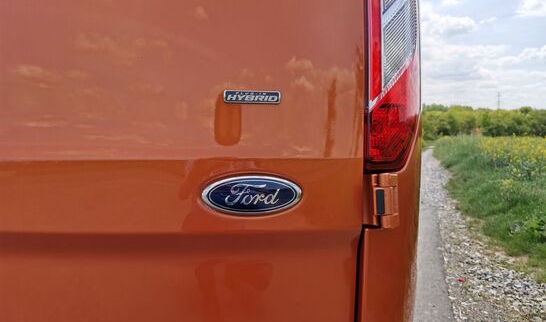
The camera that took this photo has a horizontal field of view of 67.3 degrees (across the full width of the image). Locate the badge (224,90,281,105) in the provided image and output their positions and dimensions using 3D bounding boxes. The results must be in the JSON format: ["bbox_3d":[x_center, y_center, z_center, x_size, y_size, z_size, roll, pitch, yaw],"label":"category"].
[{"bbox_3d":[-0.031,-0.098,0.629,0.086,0.019,0.006,0,-1,-7],"label":"badge"}]

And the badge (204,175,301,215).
[{"bbox_3d":[-0.031,0.052,0.624,0.152,0.060,0.012,0,1,-7],"label":"badge"}]

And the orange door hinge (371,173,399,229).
[{"bbox_3d":[0.179,0.064,0.656,0.038,0.084,0.030,-3,2,-9],"label":"orange door hinge"}]

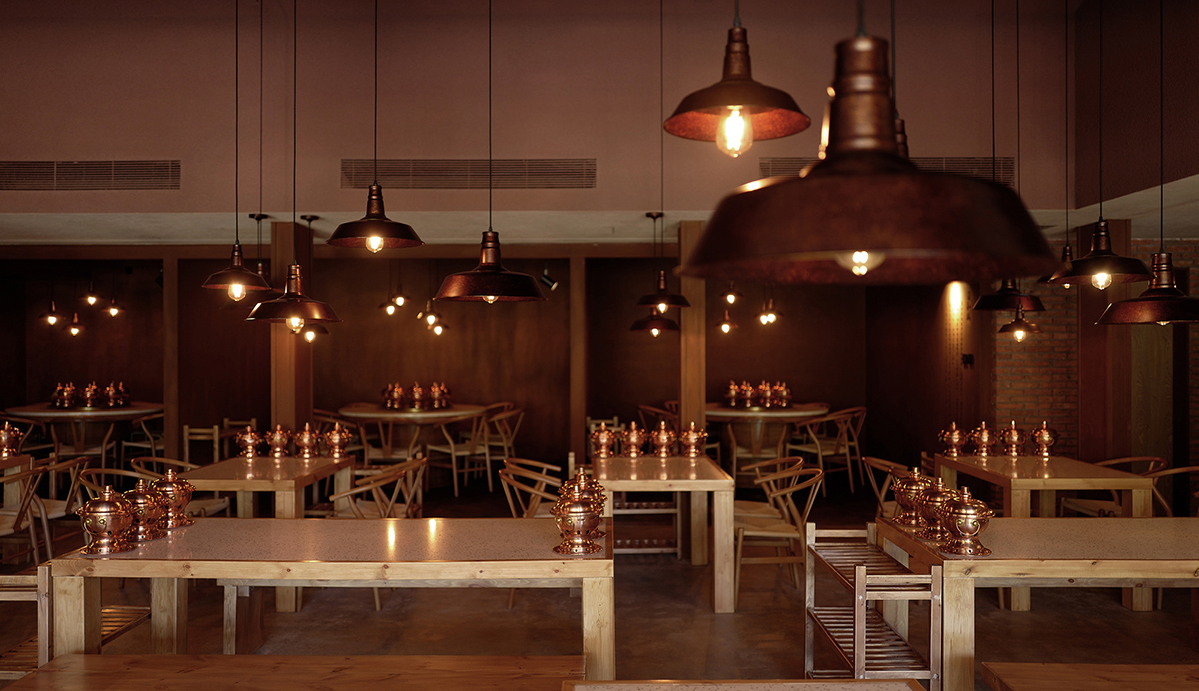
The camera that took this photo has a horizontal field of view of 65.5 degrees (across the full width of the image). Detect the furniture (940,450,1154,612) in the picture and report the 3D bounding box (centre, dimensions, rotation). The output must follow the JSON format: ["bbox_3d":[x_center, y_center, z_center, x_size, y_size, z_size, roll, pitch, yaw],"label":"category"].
[{"bbox_3d":[2.755,1.136,5.880,0.800,0.752,1.200,0,0,1],"label":"furniture"}]

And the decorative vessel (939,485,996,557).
[{"bbox_3d":[1.376,0.651,3.500,0.215,0.238,0.215,0,0,0],"label":"decorative vessel"}]

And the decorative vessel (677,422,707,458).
[{"bbox_3d":[0.642,0.651,6.410,0.215,0.238,0.215,0,0,0],"label":"decorative vessel"}]

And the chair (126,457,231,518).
[{"bbox_3d":[-2.906,1.165,6.360,0.558,0.761,0.558,0,-1,1],"label":"chair"}]

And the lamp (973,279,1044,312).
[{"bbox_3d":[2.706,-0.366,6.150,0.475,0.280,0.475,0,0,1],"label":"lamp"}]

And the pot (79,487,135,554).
[{"bbox_3d":[-1.865,0.651,3.535,0.215,0.238,0.215,0,0,0],"label":"pot"}]

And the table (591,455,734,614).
[{"bbox_3d":[0.367,1.162,5.983,0.827,0.761,1.304,0,-1,1],"label":"table"}]

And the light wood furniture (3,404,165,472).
[{"bbox_3d":[-5.250,1.040,9.732,1.512,0.790,1.512,0,-1,0],"label":"light wood furniture"}]

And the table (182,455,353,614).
[{"bbox_3d":[-2.120,1.147,5.900,0.805,0.755,1.200,0,0,0],"label":"table"}]

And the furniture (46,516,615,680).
[{"bbox_3d":[-0.934,1.141,3.706,1.982,0.761,0.847,0,-1,1],"label":"furniture"}]

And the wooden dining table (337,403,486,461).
[{"bbox_3d":[-1.927,1.038,9.601,1.502,0.790,1.502,0,-1,1],"label":"wooden dining table"}]

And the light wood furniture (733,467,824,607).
[{"bbox_3d":[1.080,1.126,5.680,0.560,0.750,0.560,0,0,1],"label":"light wood furniture"}]

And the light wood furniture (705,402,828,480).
[{"bbox_3d":[1.634,1.040,9.720,1.512,0.790,1.512,0,-1,1],"label":"light wood furniture"}]

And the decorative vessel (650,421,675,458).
[{"bbox_3d":[0.438,0.645,6.400,0.195,0.243,0.190,0,0,1],"label":"decorative vessel"}]

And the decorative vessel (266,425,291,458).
[{"bbox_3d":[-2.199,0.657,6.400,0.195,0.228,0.190,0,0,1],"label":"decorative vessel"}]

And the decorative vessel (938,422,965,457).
[{"bbox_3d":[2.467,0.663,6.498,0.193,0.247,0.193,0,-1,1],"label":"decorative vessel"}]

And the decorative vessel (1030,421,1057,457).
[{"bbox_3d":[3.056,0.645,6.400,0.197,0.245,0.190,0,0,1],"label":"decorative vessel"}]

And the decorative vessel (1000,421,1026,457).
[{"bbox_3d":[2.896,0.663,6.495,0.193,0.247,0.193,0,-1,1],"label":"decorative vessel"}]

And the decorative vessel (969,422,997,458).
[{"bbox_3d":[2.631,0.645,6.400,0.195,0.245,0.190,0,0,1],"label":"decorative vessel"}]

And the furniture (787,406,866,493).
[{"bbox_3d":[2.090,1.000,8.680,0.550,0.760,0.530,0,0,-45],"label":"furniture"}]

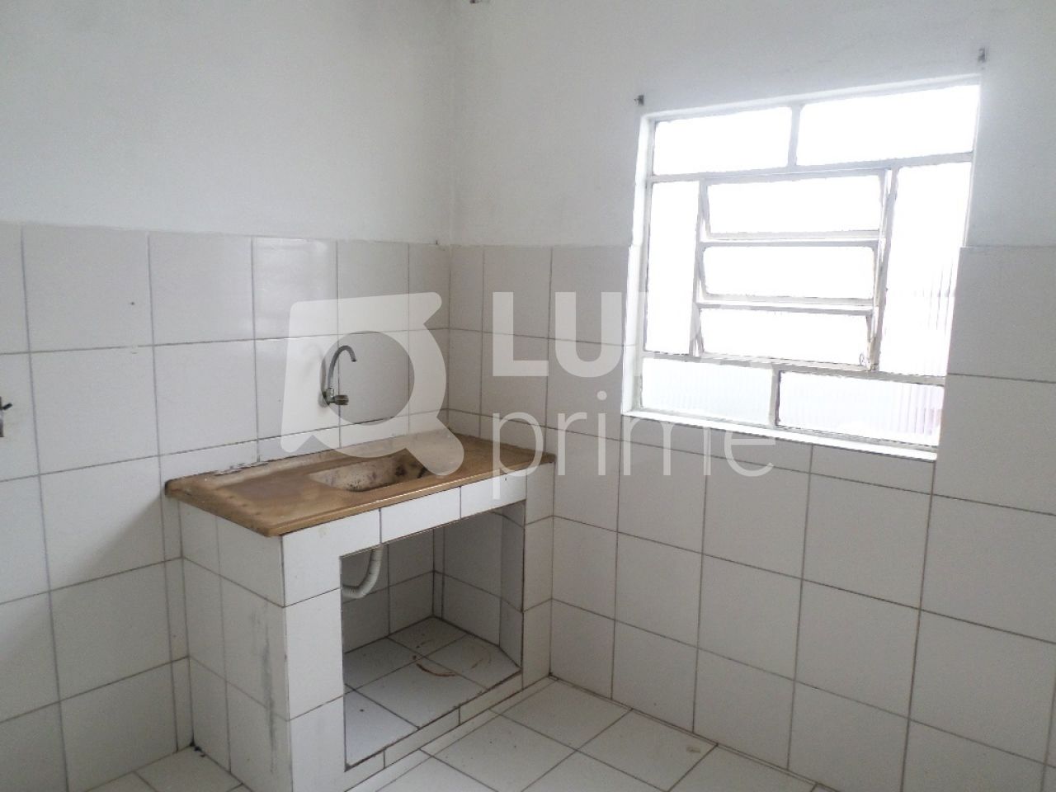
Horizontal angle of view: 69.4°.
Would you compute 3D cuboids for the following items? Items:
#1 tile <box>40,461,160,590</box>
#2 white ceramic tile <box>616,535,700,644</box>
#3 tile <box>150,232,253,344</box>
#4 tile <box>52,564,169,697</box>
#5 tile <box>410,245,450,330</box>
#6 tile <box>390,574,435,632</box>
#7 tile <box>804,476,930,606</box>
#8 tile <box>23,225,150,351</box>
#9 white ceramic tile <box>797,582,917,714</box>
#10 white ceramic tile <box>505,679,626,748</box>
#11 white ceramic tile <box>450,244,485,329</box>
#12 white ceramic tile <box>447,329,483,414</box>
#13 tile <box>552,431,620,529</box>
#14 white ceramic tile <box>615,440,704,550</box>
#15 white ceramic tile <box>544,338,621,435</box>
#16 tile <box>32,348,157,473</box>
[{"bbox_3d":[-1.208,0.358,2.185,0.010,0.324,0.306,10,13,41],"label":"tile"},{"bbox_3d":[0.438,0.652,2.586,0.328,0.328,0.010,8,11,39],"label":"white ceramic tile"},{"bbox_3d":[-0.983,-0.324,2.308,0.010,0.319,0.309,10,13,41],"label":"tile"},{"bbox_3d":[-1.195,0.671,2.200,0.010,0.328,0.328,8,11,39],"label":"tile"},{"bbox_3d":[-0.395,-0.428,3.034,0.010,0.330,0.207,10,12,41],"label":"tile"},{"bbox_3d":[-0.475,0.840,3.099,0.010,0.199,0.225,10,13,41],"label":"tile"},{"bbox_3d":[0.942,0.399,2.128,0.328,0.328,0.010,8,11,39],"label":"tile"},{"bbox_3d":[-1.194,-0.291,2.078,0.010,0.319,0.306,10,13,41],"label":"tile"},{"bbox_3d":[0.934,0.719,2.179,0.328,0.328,0.010,8,11,39],"label":"white ceramic tile"},{"bbox_3d":[0.134,1.123,2.705,0.317,0.010,0.309,8,12,37],"label":"white ceramic tile"},{"bbox_3d":[-0.245,-0.419,3.015,0.193,0.328,0.010,8,11,39],"label":"white ceramic tile"},{"bbox_3d":[-0.253,-0.096,3.078,0.205,0.325,0.010,8,11,39],"label":"white ceramic tile"},{"bbox_3d":[0.201,0.303,2.818,0.326,0.336,0.010,8,12,37],"label":"tile"},{"bbox_3d":[0.449,0.330,2.552,0.323,0.325,0.010,8,11,39],"label":"white ceramic tile"},{"bbox_3d":[0.204,-0.030,2.707,0.323,0.325,0.010,8,11,39],"label":"white ceramic tile"},{"bbox_3d":[-1.184,0.032,2.098,0.010,0.328,0.328,8,11,39],"label":"tile"}]

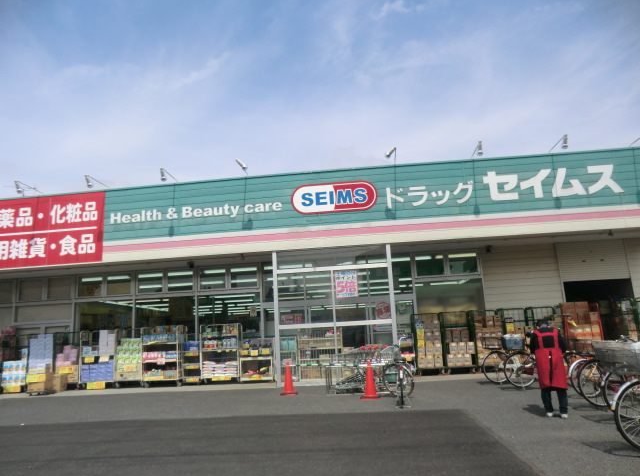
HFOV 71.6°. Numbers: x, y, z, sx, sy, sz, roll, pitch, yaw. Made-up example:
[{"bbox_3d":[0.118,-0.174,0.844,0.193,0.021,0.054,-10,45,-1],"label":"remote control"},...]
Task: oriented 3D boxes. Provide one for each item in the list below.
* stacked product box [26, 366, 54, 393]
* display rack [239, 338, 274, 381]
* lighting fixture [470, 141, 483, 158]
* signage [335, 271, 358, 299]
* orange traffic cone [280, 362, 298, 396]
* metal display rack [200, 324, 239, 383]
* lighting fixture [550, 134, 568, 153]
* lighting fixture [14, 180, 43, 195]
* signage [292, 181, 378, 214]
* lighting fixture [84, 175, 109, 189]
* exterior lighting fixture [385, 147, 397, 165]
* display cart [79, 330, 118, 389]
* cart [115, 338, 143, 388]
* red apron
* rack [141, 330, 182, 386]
[{"bbox_3d":[-7.787,3.936,12.429,0.490,0.630,0.400,-4,-11,5],"label":"stacked product box"},{"bbox_3d":[-1.795,3.493,12.924,0.920,1.260,0.580,-4,-11,5],"label":"display rack"},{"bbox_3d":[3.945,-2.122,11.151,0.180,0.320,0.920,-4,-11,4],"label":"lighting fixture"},{"bbox_3d":[0.707,1.188,11.481,0.570,0.690,0.020,-4,-11,5],"label":"signage"},{"bbox_3d":[-0.707,3.146,9.979,0.375,0.706,0.375,-4,-11,4],"label":"orange traffic cone"},{"bbox_3d":[-2.847,3.360,13.011,1.090,1.660,0.700,-4,-11,5],"label":"metal display rack"},{"bbox_3d":[5.904,-2.256,10.999,0.180,0.320,0.920,-4,-11,4],"label":"lighting fixture"},{"bbox_3d":[-7.862,-1.310,12.065,0.180,0.320,0.920,-4,-11,4],"label":"lighting fixture"},{"bbox_3d":[0.391,-1.084,11.883,2.330,0.810,0.100,-4,-11,5],"label":"signage"},{"bbox_3d":[-6.004,-1.388,12.036,0.220,0.370,1.100,-4,-11,5],"label":"lighting fixture"},{"bbox_3d":[1.806,-1.982,11.379,0.340,0.300,1.100,-4,-11,5],"label":"exterior lighting fixture"},{"bbox_3d":[-6.387,3.588,13.177,1.107,1.613,0.700,-4,-11,4],"label":"display cart"},{"bbox_3d":[-5.364,3.464,12.834,0.786,1.622,0.700,-4,-11,4],"label":"cart"},{"bbox_3d":[3.532,1.846,6.795,0.460,0.880,0.340,-6,-11,17],"label":"red apron"},{"bbox_3d":[-4.398,3.371,12.635,1.095,1.629,0.700,-4,-11,4],"label":"rack"}]

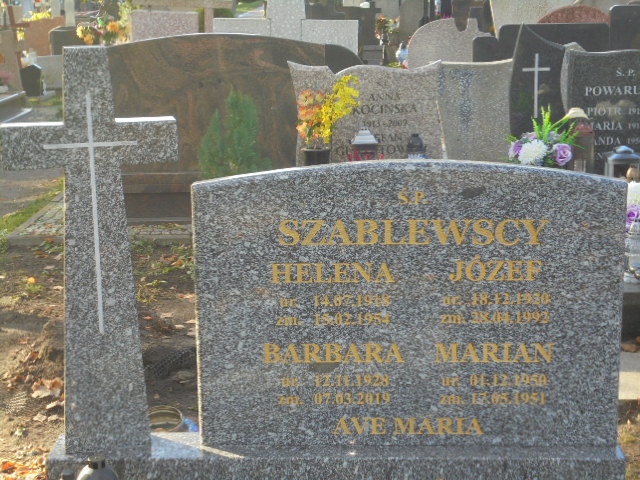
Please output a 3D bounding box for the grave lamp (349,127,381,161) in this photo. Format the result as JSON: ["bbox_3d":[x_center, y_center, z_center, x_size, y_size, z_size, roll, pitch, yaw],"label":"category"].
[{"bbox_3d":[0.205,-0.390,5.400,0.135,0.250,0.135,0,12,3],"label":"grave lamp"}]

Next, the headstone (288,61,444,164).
[{"bbox_3d":[0.223,-0.544,5.670,0.730,0.620,0.110,1,12,4],"label":"headstone"}]

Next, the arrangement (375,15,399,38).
[{"bbox_3d":[0.719,-2.309,12.800,0.260,0.270,0.240,0,12,0],"label":"arrangement"}]

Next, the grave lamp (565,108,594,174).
[{"bbox_3d":[1.143,-0.376,5.200,0.120,0.340,0.120,0,12,3],"label":"grave lamp"}]

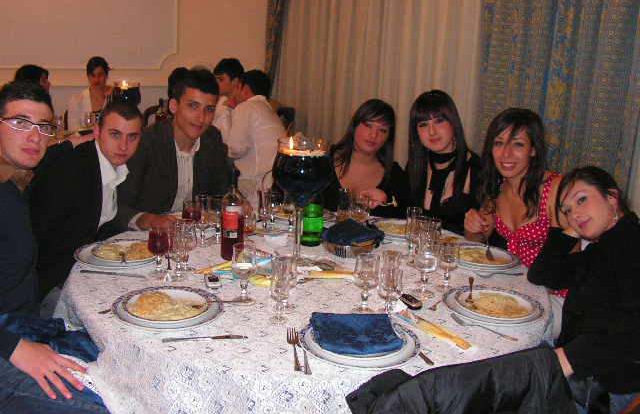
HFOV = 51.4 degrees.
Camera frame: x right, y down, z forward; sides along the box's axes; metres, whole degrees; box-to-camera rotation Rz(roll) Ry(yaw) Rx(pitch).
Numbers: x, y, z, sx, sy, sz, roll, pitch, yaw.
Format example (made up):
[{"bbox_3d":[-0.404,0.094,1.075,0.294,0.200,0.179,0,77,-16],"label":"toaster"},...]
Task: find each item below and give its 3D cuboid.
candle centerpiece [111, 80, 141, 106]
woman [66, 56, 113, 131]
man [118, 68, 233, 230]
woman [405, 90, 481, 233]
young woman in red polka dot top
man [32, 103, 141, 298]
[{"bbox_3d":[-1.239,-0.624,4.276,0.190,0.400,0.190,3,15,0],"label":"candle centerpiece"},{"bbox_3d":[-1.618,-0.467,4.911,0.500,1.240,0.700,-2,15,-19],"label":"woman"},{"bbox_3d":[-0.483,0.141,2.561,0.560,1.320,0.780,-5,16,-29],"label":"man"},{"bbox_3d":[0.431,0.180,2.726,0.480,1.290,0.680,9,16,22],"label":"woman"},{"bbox_3d":[0.642,0.263,2.467,0.780,1.240,0.500,-11,19,-44],"label":"young woman in red polka dot top"},{"bbox_3d":[-0.825,0.261,2.279,0.750,1.230,0.550,13,17,33],"label":"man"}]

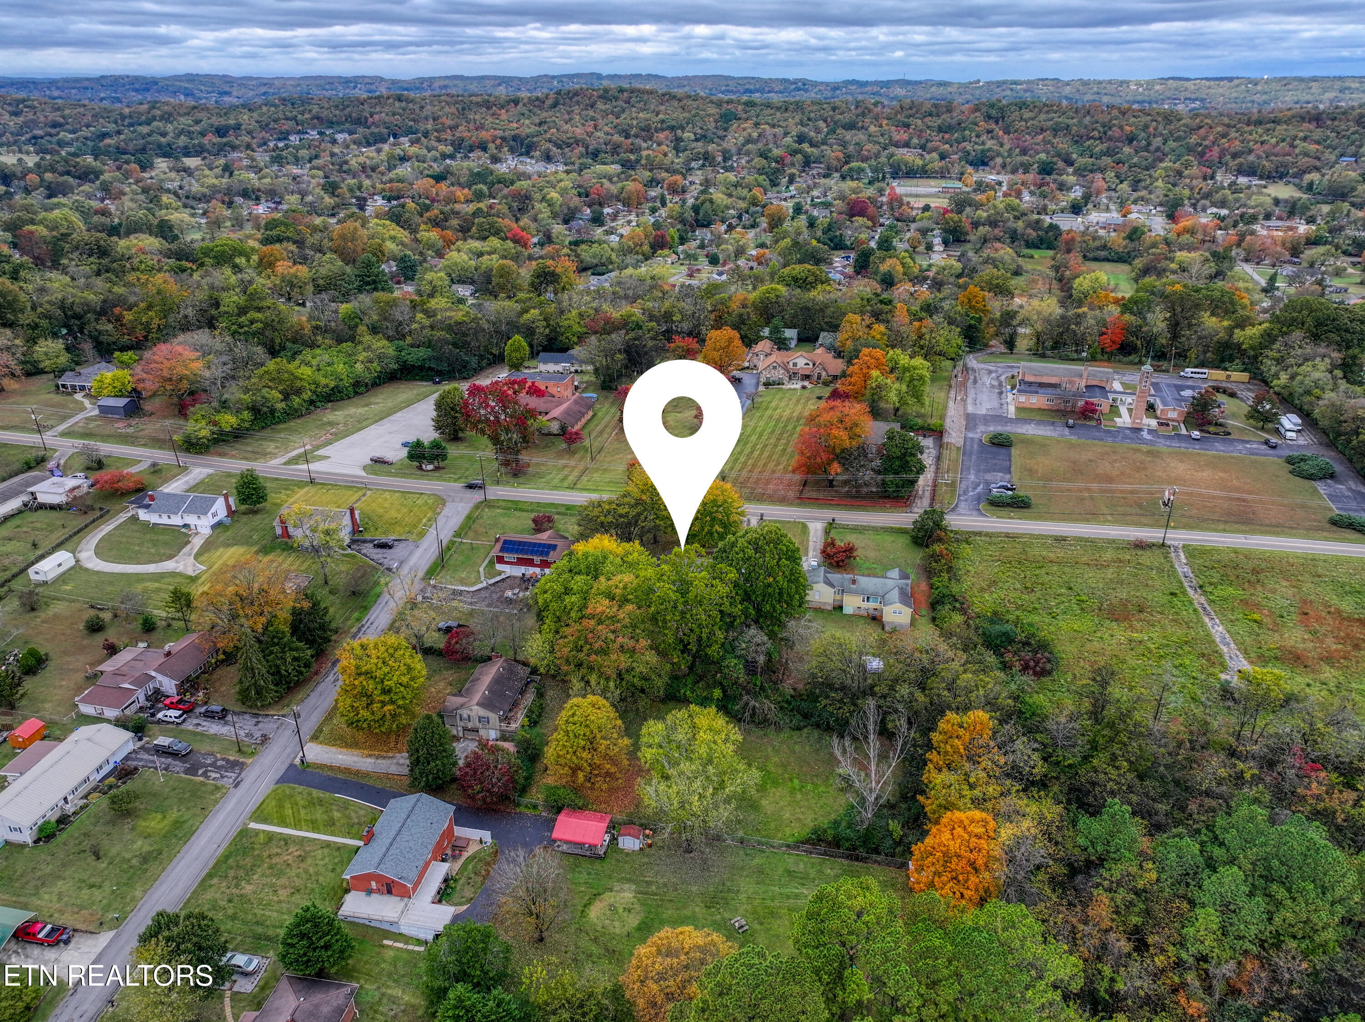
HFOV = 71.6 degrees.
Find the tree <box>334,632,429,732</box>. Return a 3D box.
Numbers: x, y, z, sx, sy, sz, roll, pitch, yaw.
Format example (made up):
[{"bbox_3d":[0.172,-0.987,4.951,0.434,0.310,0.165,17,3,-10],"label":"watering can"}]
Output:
[{"bbox_3d":[-45.880,26.900,144.410,13.120,17.160,13.120,0,25,0],"label":"tree"}]

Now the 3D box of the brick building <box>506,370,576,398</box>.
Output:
[{"bbox_3d":[-39.840,-34.950,265.190,18.040,6.000,8.020,5,25,11],"label":"brick building"}]

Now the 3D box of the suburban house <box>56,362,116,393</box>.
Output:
[{"bbox_3d":[-173.550,-39.500,280.460,13.500,5.600,14.500,5,25,12],"label":"suburban house"}]

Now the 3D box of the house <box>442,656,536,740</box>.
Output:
[{"bbox_3d":[-30.767,30.297,154.474,12.625,6.900,13.665,4,25,8],"label":"house"}]

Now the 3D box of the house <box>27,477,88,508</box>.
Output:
[{"bbox_3d":[-138.450,-3.860,210.550,8.760,4.200,8.050,4,25,8],"label":"house"}]

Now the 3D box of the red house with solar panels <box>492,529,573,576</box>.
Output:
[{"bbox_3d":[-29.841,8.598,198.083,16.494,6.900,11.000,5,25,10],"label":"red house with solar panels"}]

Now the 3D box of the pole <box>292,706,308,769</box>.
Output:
[{"bbox_3d":[-56.564,33.492,139.742,0.500,10.400,0.500,5,25,10],"label":"pole"}]

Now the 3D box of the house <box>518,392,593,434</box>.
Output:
[{"bbox_3d":[-40.854,-29.278,282.627,24.039,5.100,23.025,5,25,10],"label":"house"}]

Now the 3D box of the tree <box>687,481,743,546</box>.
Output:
[{"bbox_3d":[5.930,0.910,188.060,12.920,15.200,12.920,0,25,0],"label":"tree"}]

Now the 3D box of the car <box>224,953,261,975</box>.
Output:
[{"bbox_3d":[-52.010,53.250,111.610,4.700,1.450,1.800,8,26,16],"label":"car"}]

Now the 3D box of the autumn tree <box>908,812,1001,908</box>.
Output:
[{"bbox_3d":[33.020,42.177,113.354,11.000,12.800,11.000,0,25,0],"label":"autumn tree"}]

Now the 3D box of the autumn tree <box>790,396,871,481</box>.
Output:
[{"bbox_3d":[33.260,-15.390,212.140,17.980,19.080,17.980,0,25,0],"label":"autumn tree"}]

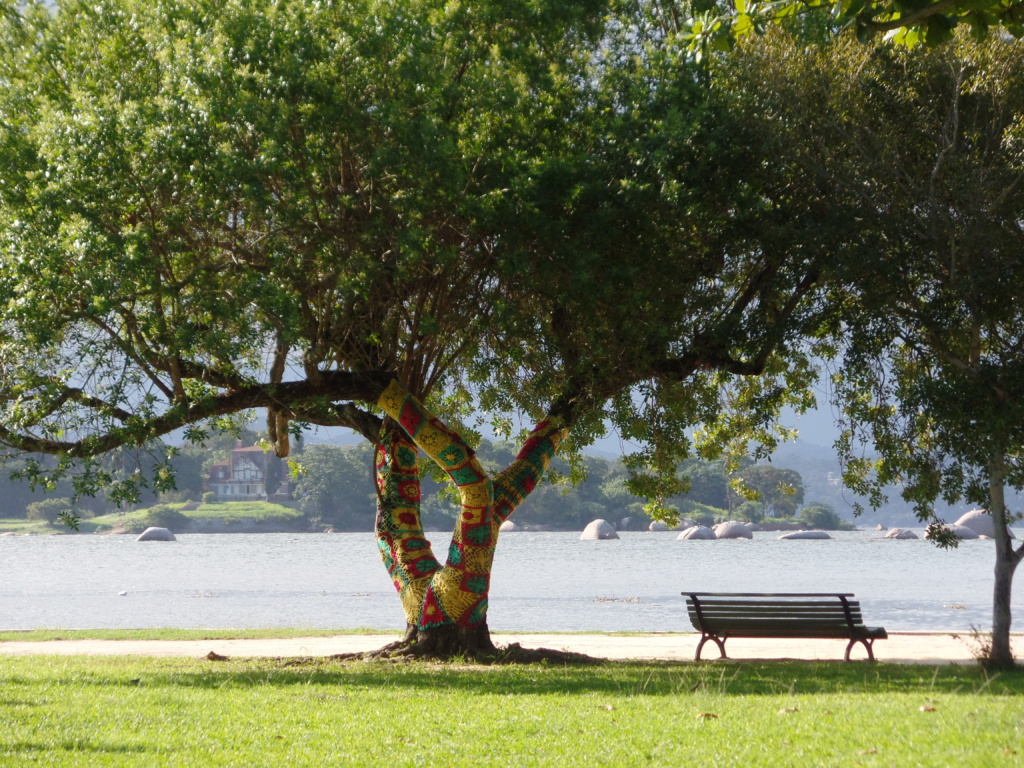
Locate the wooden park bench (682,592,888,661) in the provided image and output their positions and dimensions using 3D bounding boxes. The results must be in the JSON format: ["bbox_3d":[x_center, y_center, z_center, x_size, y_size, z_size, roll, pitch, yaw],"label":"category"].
[{"bbox_3d":[3.194,2.837,59.800,2.340,0.790,0.720,-1,-2,31],"label":"wooden park bench"}]

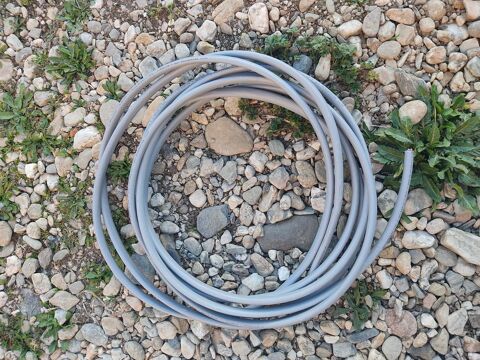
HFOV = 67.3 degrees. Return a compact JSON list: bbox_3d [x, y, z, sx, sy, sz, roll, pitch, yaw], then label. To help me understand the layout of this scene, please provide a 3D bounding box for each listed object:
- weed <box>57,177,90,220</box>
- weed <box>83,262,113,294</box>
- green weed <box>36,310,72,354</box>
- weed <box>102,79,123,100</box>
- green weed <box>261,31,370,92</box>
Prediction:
[{"bbox_3d":[-0.492,0.054,1.068,0.086,0.035,0.143,0,76,0],"label":"weed"},{"bbox_3d":[-0.400,0.271,1.014,0.076,0.035,0.096,0,76,0],"label":"weed"},{"bbox_3d":[-0.504,0.409,0.977,0.075,0.040,0.114,0,76,0],"label":"green weed"},{"bbox_3d":[-0.408,-0.290,1.154,0.057,0.035,0.074,0,76,0],"label":"weed"},{"bbox_3d":[0.244,-0.380,1.164,0.375,0.060,0.216,0,76,0],"label":"green weed"}]

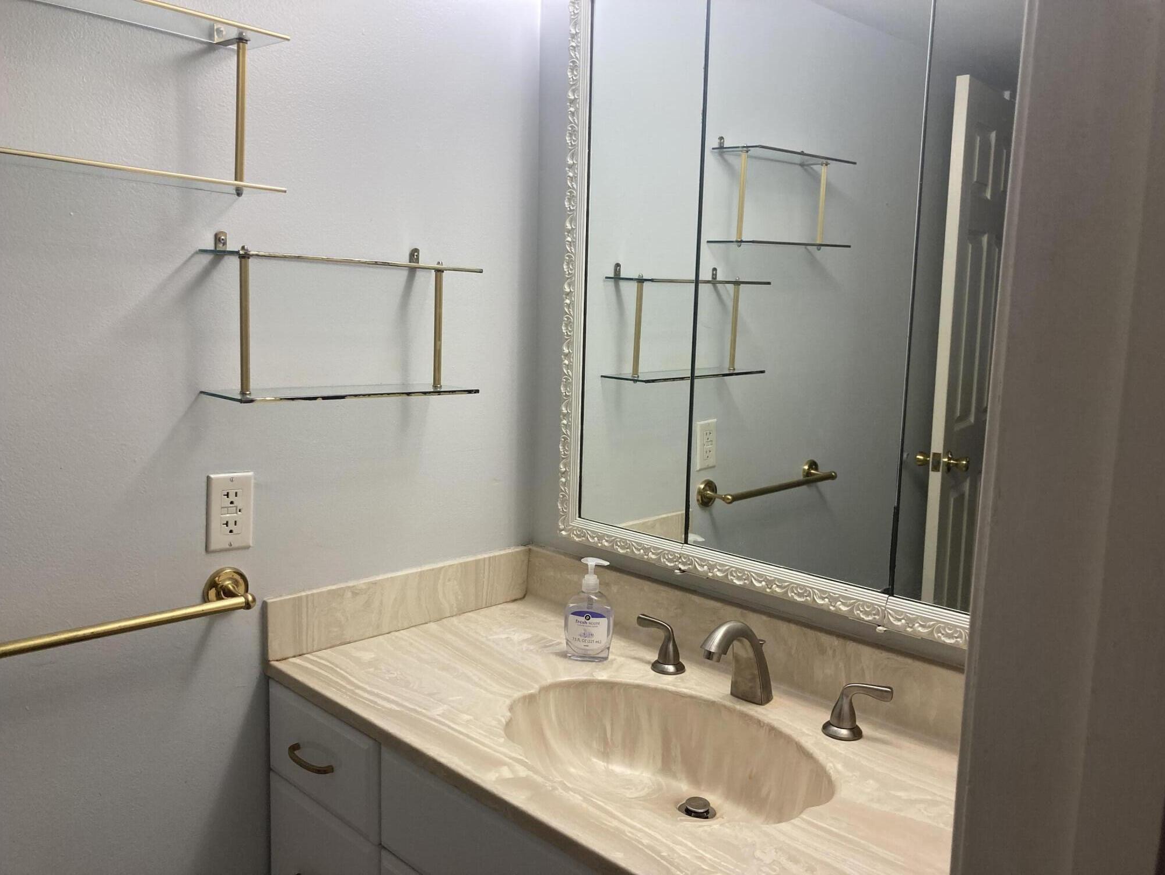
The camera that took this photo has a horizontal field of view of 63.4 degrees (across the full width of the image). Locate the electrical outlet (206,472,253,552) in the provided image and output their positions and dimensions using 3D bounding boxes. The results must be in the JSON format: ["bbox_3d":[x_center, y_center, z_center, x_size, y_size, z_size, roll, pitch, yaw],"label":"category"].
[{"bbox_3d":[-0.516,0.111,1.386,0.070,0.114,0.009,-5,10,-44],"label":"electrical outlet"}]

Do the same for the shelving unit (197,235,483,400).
[{"bbox_3d":[-0.352,-0.180,1.425,0.405,0.235,0.130,-6,10,-44],"label":"shelving unit"}]

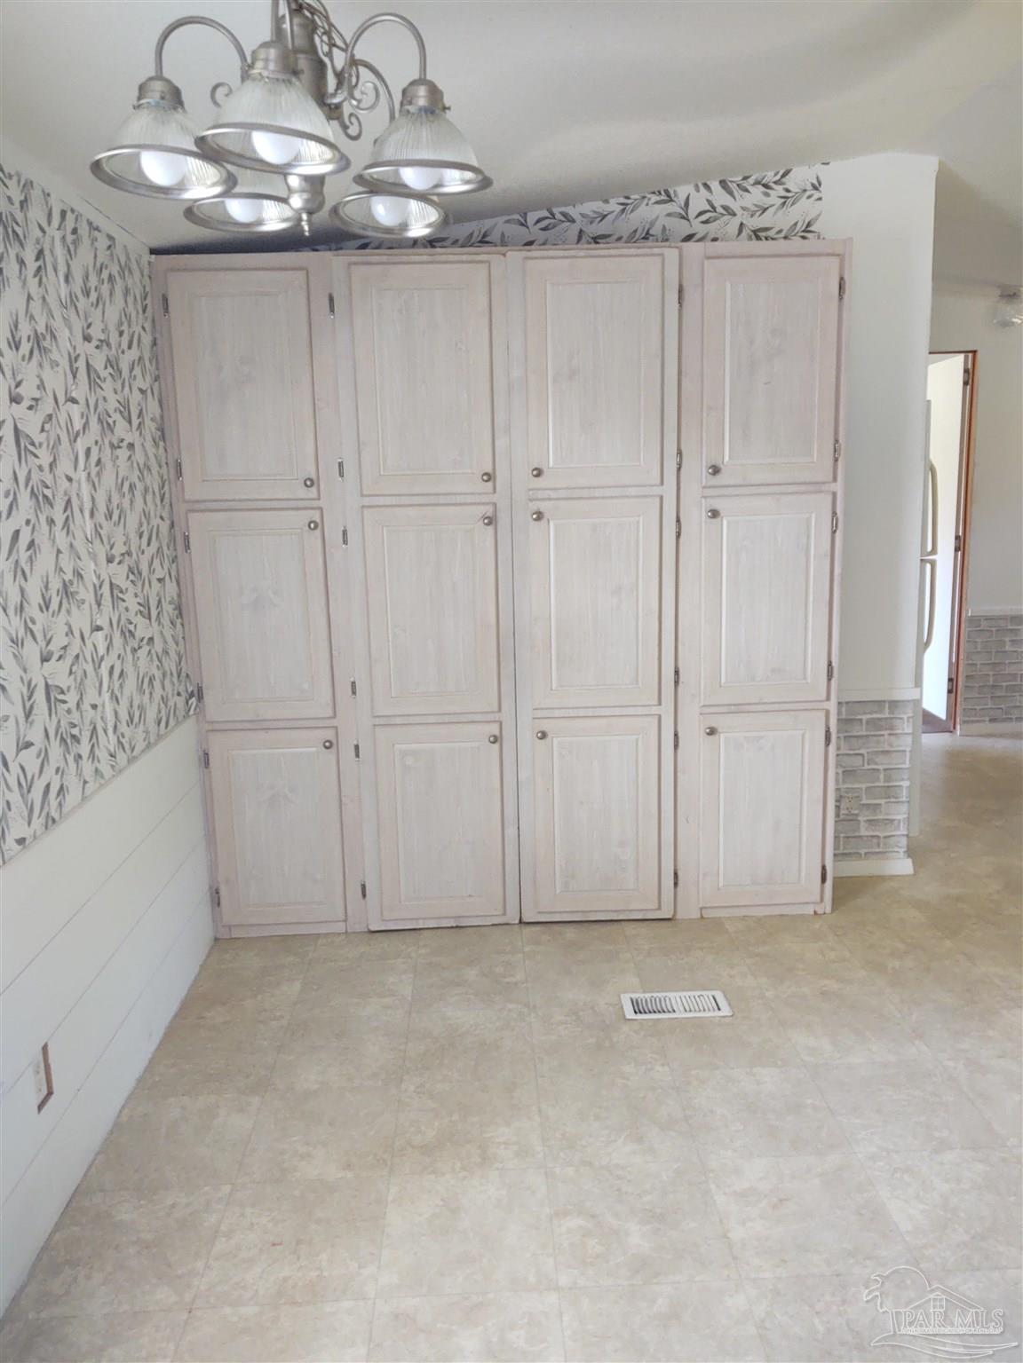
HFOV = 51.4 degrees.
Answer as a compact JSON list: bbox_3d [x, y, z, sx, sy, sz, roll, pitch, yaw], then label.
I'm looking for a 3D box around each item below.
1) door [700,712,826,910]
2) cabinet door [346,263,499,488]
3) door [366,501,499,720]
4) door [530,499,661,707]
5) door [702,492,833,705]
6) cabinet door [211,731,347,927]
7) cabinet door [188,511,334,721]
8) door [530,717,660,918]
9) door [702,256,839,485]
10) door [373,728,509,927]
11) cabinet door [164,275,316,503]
[{"bbox_3d":[0.815,0.416,3.465,0.403,0.657,0.025,-2,11,-2],"label":"door"},{"bbox_3d":[-0.259,-0.893,3.165,0.408,0.666,0.027,-2,11,-1],"label":"cabinet door"},{"bbox_3d":[-0.241,-0.214,3.301,0.403,0.654,0.027,-2,11,-1],"label":"door"},{"bbox_3d":[0.265,-0.237,3.312,0.403,0.657,0.027,-2,11,-1],"label":"door"},{"bbox_3d":[0.796,-0.251,3.333,0.401,0.657,0.025,-2,11,-2],"label":"door"},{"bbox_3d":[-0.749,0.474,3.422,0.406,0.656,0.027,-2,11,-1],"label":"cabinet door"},{"bbox_3d":[-0.767,-0.198,3.288,0.405,0.654,0.027,-2,11,-1],"label":"cabinet door"},{"bbox_3d":[0.278,0.438,3.447,0.406,0.662,0.027,-2,11,-1],"label":"door"},{"bbox_3d":[0.777,-0.926,3.200,0.402,0.659,0.025,-2,11,-2],"label":"door"},{"bbox_3d":[-0.225,0.449,3.411,0.400,0.650,0.025,-2,11,-2],"label":"door"},{"bbox_3d":[-0.786,-0.869,3.151,0.405,0.658,0.025,-2,11,-2],"label":"cabinet door"}]

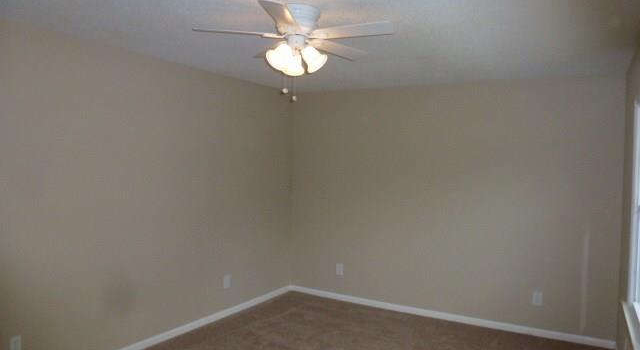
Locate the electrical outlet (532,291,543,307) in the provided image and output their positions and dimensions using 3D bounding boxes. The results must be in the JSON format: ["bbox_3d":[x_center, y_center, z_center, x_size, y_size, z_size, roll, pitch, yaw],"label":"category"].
[{"bbox_3d":[2.006,1.147,4.093,0.073,0.117,0.014,2,1,30],"label":"electrical outlet"}]

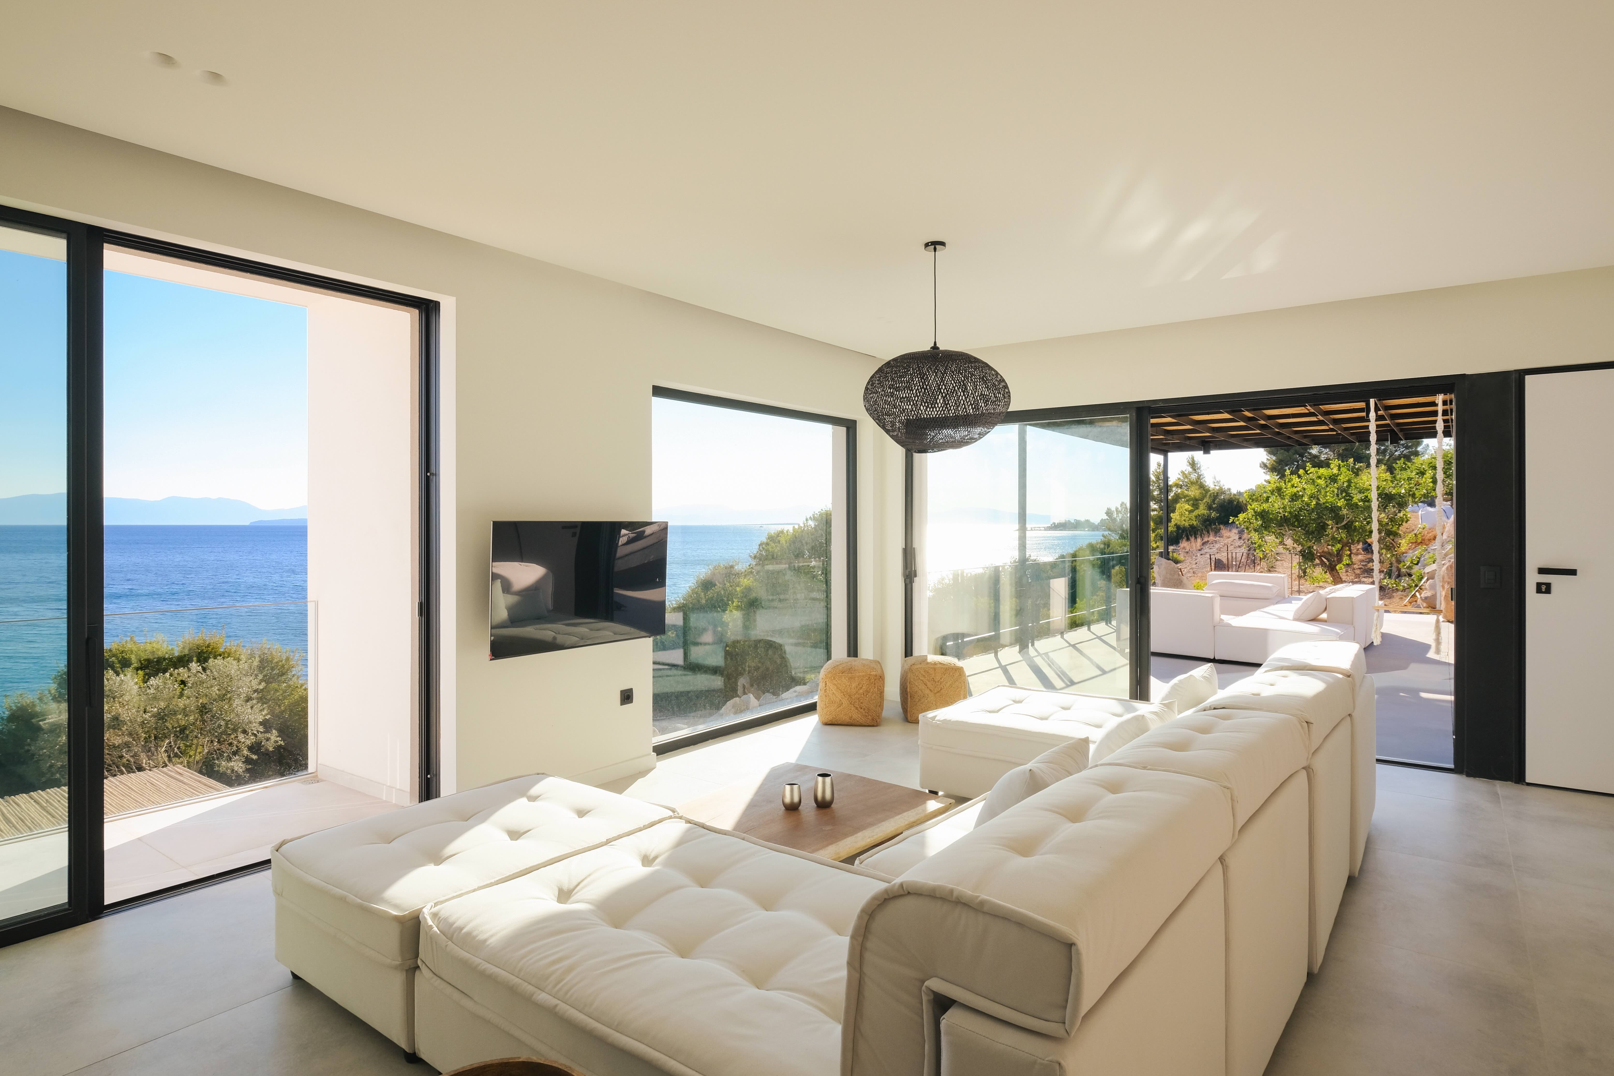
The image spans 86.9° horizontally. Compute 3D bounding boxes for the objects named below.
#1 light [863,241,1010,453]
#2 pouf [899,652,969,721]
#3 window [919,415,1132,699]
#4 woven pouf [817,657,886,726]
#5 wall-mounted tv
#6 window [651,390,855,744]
[{"bbox_3d":[0.607,-0.892,3.996,0.684,0.966,0.684,0,1,0],"label":"light"},{"bbox_3d":[0.899,1.080,6.148,0.450,0.425,0.440,0,1,4],"label":"pouf"},{"bbox_3d":[1.526,0.195,6.282,1.761,2.170,0.100,1,1,36],"label":"window"},{"bbox_3d":[0.330,1.078,6.087,0.450,0.430,0.440,0,1,8],"label":"woven pouf"},{"bbox_3d":[-1.145,0.234,4.381,0.060,0.642,1.100,3,3,37],"label":"wall-mounted tv"},{"bbox_3d":[-0.304,0.186,5.888,0.100,2.200,2.231,1,1,37],"label":"window"}]

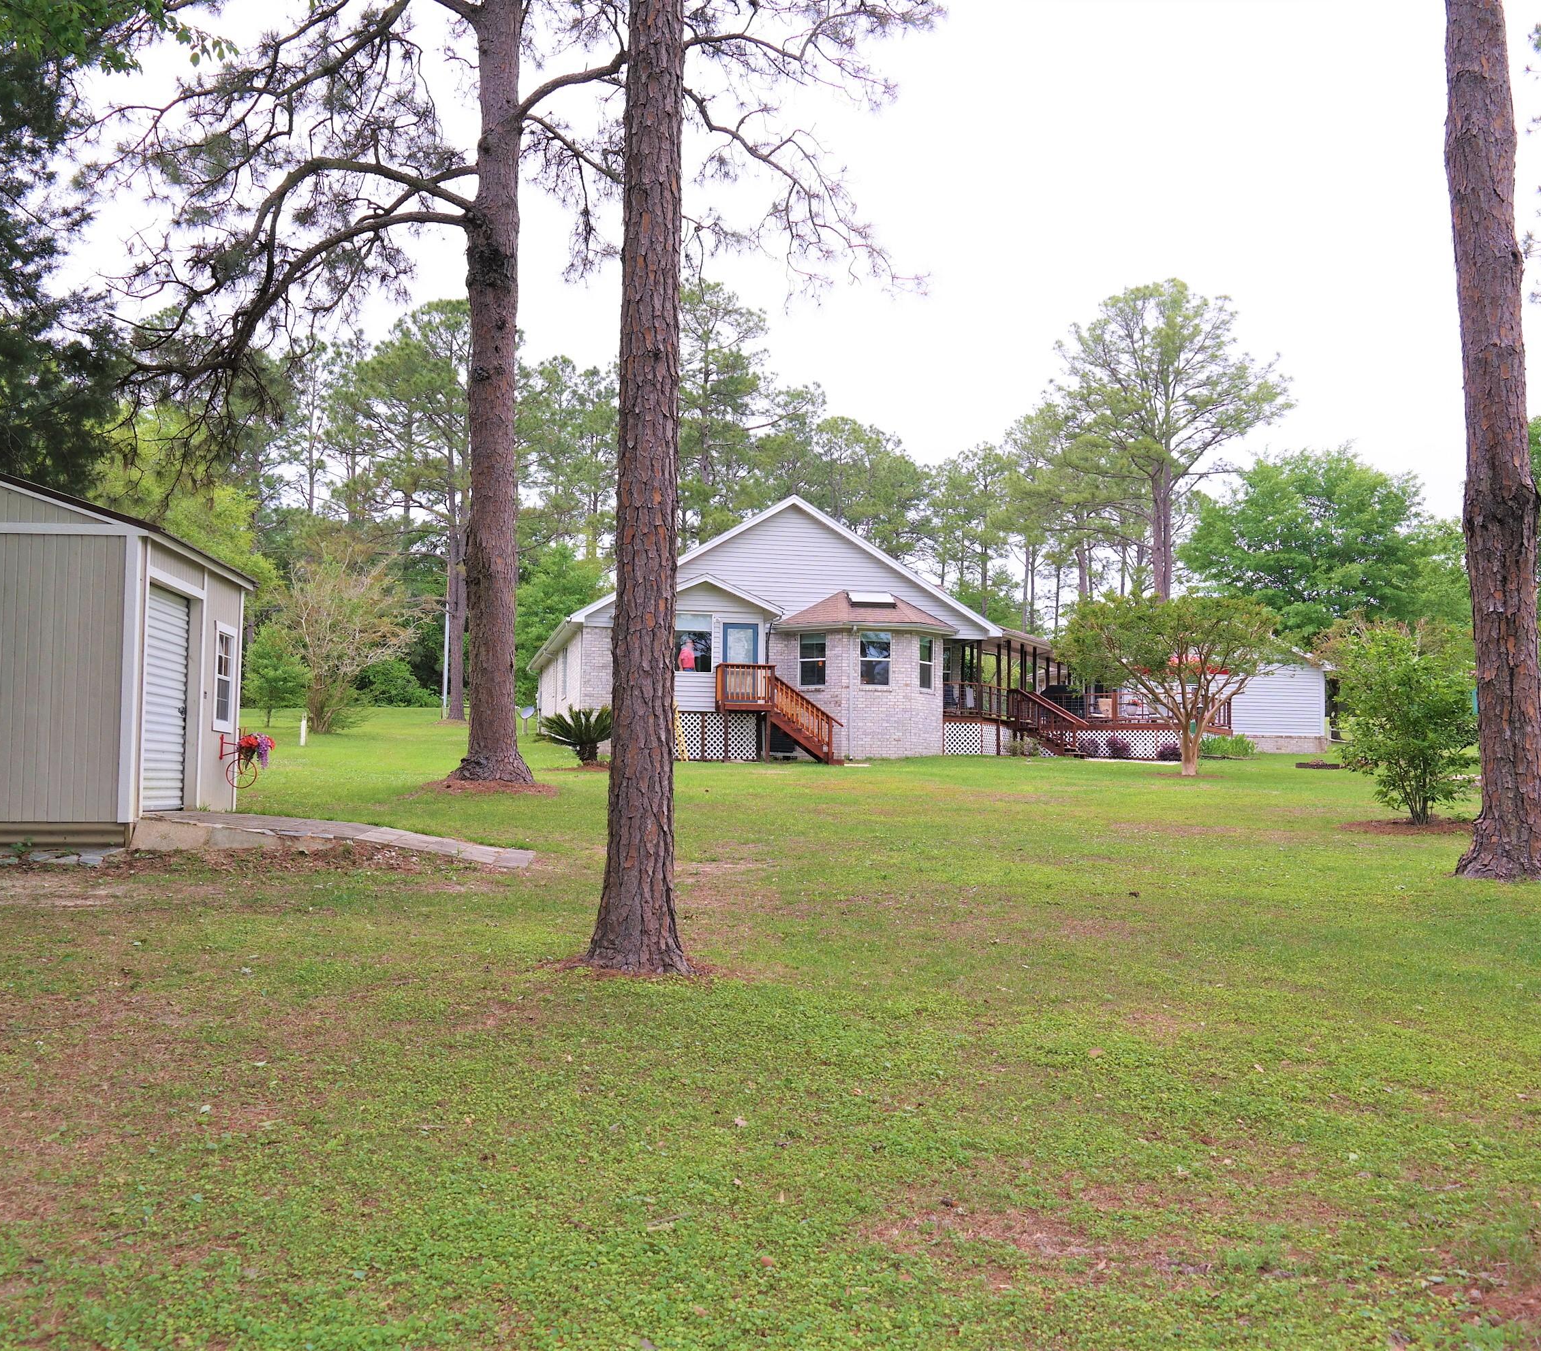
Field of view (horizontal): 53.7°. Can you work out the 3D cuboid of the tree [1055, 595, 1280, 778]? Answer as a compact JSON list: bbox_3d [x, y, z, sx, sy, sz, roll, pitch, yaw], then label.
[{"bbox_3d":[7.829,0.203,30.000,4.400,3.596,4.300,1,-4,0],"label":"tree"}]

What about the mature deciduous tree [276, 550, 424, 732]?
[{"bbox_3d":[-13.882,-1.172,50.000,4.700,6.201,4.700,1,-4,0],"label":"mature deciduous tree"}]

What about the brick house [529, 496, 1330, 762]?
[{"bbox_3d":[5.072,-0.590,48.465,24.500,7.000,19.000,1,-4,-12],"label":"brick house"}]

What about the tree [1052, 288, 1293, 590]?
[{"bbox_3d":[16.046,-6.644,61.000,9.200,18.373,9.000,1,-4,0],"label":"tree"}]

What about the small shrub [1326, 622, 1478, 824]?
[{"bbox_3d":[8.011,0.590,19.200,1.900,2.541,1.850,1,-4,0],"label":"small shrub"}]

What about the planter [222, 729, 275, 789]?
[{"bbox_3d":[-5.007,0.799,14.600,0.520,0.570,0.270,1,-4,-4],"label":"planter"}]

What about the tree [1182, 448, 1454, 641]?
[{"bbox_3d":[21.892,-3.306,61.000,10.800,11.698,10.500,1,-4,0],"label":"tree"}]

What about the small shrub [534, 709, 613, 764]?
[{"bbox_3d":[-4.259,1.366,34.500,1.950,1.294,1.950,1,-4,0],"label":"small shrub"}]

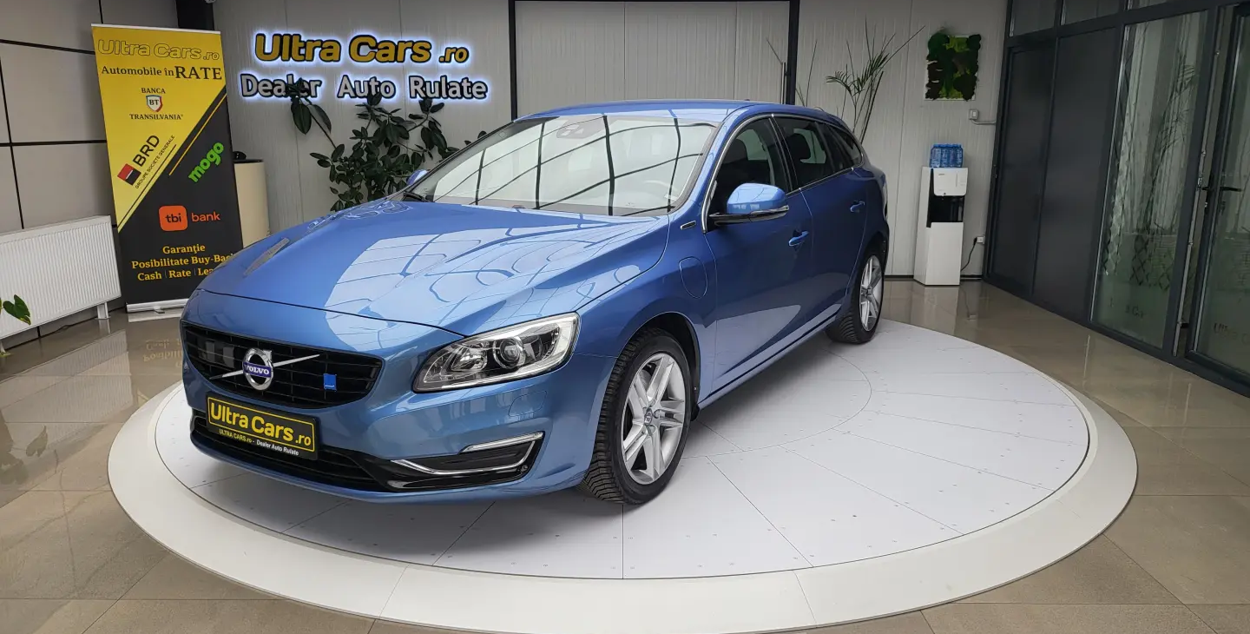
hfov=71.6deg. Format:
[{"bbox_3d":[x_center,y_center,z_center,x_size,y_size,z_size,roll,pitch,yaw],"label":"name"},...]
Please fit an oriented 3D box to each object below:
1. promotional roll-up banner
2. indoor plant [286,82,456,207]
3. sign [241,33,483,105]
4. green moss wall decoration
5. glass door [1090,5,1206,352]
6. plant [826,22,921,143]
[{"bbox_3d":[-3.411,-1.095,6.567,0.850,2.071,0.202,-8,15,-32],"label":"promotional roll-up banner"},{"bbox_3d":[-2.047,-1.101,7.353,1.450,1.780,1.150,0,13,0],"label":"indoor plant"},{"bbox_3d":[-2.326,-2.229,7.736,2.223,0.579,0.071,0,13,0],"label":"sign"},{"bbox_3d":[2.888,-2.205,7.611,0.470,0.575,0.060,0,13,0],"label":"green moss wall decoration"},{"bbox_3d":[3.371,-0.861,5.624,0.060,2.060,0.880,0,13,-1],"label":"glass door"},{"bbox_3d":[1.984,-1.326,7.323,0.950,2.250,0.900,0,13,0],"label":"plant"}]

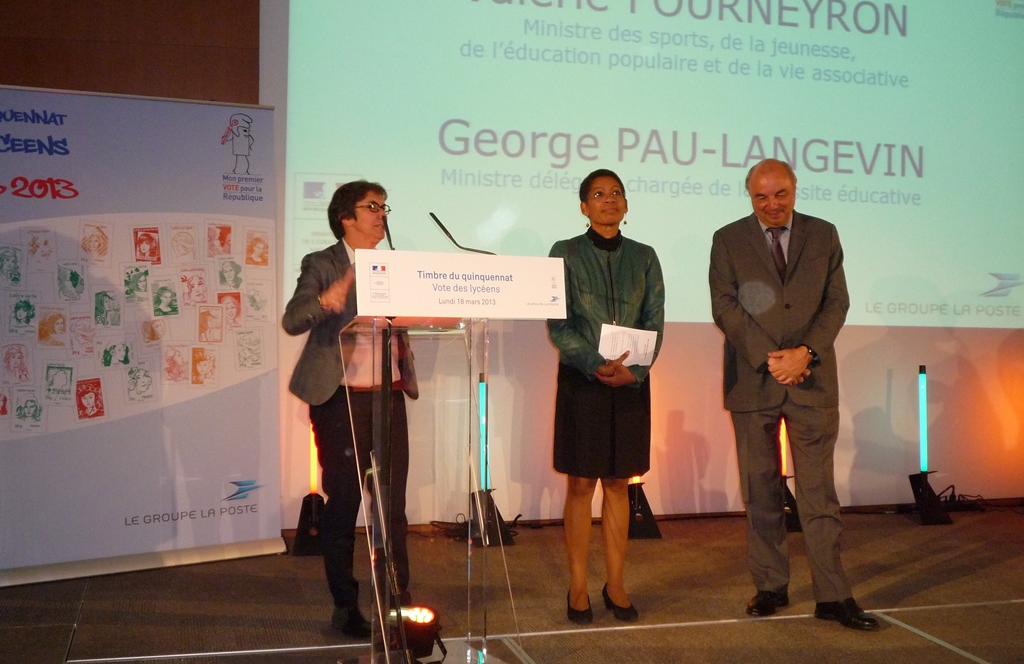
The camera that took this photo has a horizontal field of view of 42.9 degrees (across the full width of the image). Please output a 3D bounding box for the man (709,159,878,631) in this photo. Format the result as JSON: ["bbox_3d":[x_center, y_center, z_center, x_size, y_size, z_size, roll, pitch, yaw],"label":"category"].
[{"bbox_3d":[1.075,0.217,5.040,0.600,1.760,0.450,1,2,3],"label":"man"}]

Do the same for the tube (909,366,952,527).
[{"bbox_3d":[2.288,0.610,7.100,0.180,0.840,0.190,0,2,-15],"label":"tube"}]

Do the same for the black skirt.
[{"bbox_3d":[0.350,0.306,5.030,0.380,0.480,0.290,0,2,-9],"label":"black skirt"}]

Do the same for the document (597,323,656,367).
[{"bbox_3d":[0.427,0.052,4.830,0.210,0.148,0.010,9,-22,8],"label":"document"}]

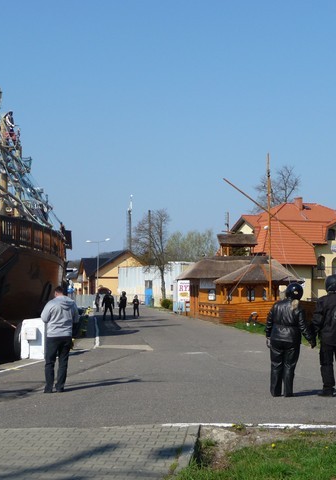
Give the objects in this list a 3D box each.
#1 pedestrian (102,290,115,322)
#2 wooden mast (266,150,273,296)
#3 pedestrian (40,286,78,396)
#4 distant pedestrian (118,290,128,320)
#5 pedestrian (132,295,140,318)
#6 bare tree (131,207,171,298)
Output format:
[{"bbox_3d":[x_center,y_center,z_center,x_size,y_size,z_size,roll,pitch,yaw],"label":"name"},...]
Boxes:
[{"bbox_3d":[-3.499,3.827,59.808,0.700,1.763,0.420,0,-3,0],"label":"pedestrian"},{"bbox_3d":[5.351,-0.684,53.500,0.200,8.100,0.200,0,-3,0],"label":"wooden mast"},{"bbox_3d":[-1.743,1.589,16.432,0.580,1.708,0.380,1,-3,-18],"label":"pedestrian"},{"bbox_3d":[-2.704,3.946,61.767,0.520,1.724,0.380,0,-3,0],"label":"distant pedestrian"},{"bbox_3d":[-2.044,4.296,65.961,0.430,1.459,0.330,0,-3,0],"label":"pedestrian"},{"bbox_3d":[-1.801,1.943,111.000,4.200,10.800,4.200,0,-3,0],"label":"bare tree"}]

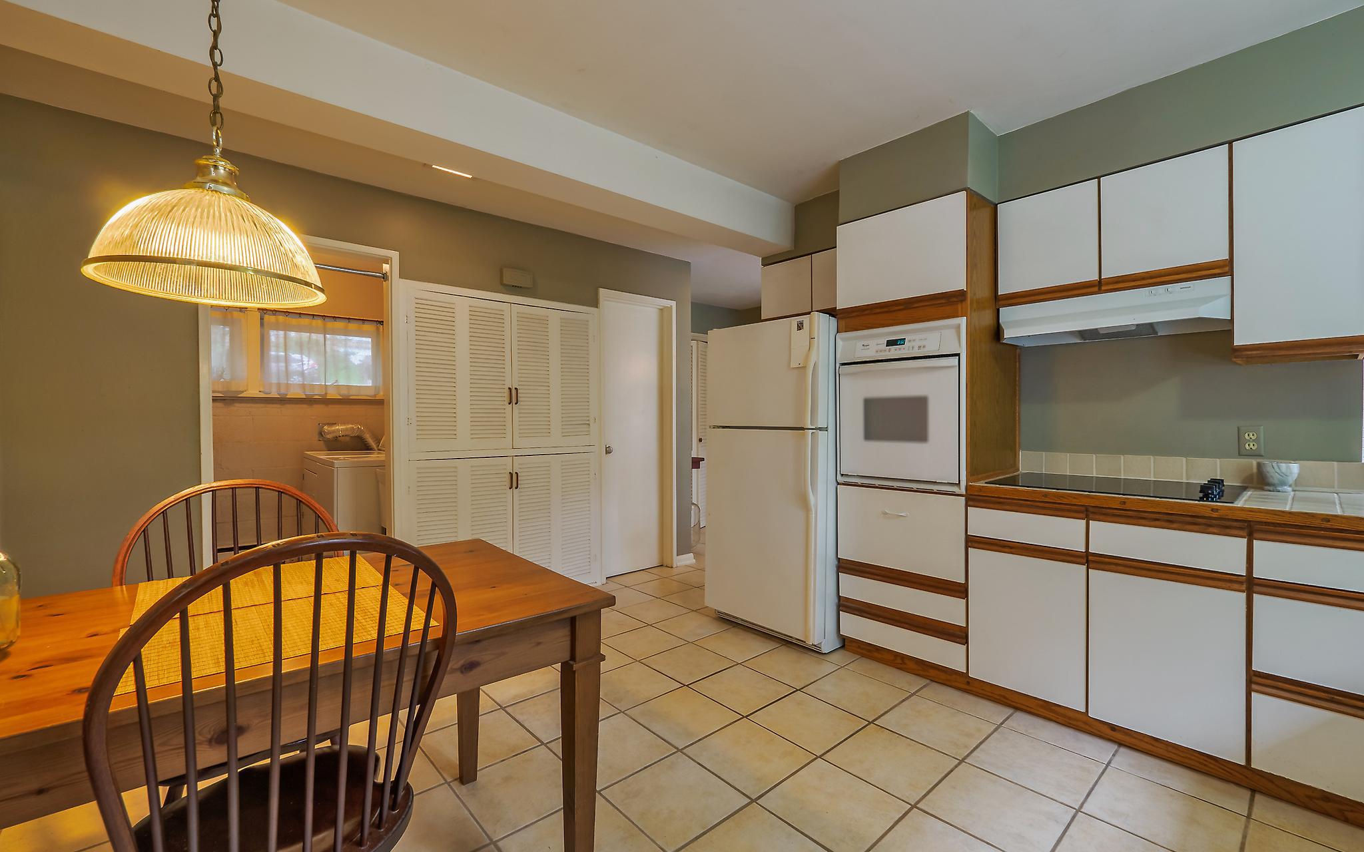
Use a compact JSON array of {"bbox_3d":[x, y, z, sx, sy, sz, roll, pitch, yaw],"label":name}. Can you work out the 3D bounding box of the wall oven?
[{"bbox_3d":[1.187,-0.086,2.730,0.574,0.746,0.620,0,0,-42],"label":"wall oven"}]

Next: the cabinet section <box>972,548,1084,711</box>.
[{"bbox_3d":[1.566,0.773,2.371,0.590,0.547,0.409,-2,2,-42],"label":"cabinet section"}]

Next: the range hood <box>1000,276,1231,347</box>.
[{"bbox_3d":[1.821,-0.463,2.355,0.338,0.137,0.762,0,0,-42],"label":"range hood"}]

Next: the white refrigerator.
[{"bbox_3d":[0.659,0.288,3.188,0.764,1.682,0.764,0,0,-42],"label":"white refrigerator"}]

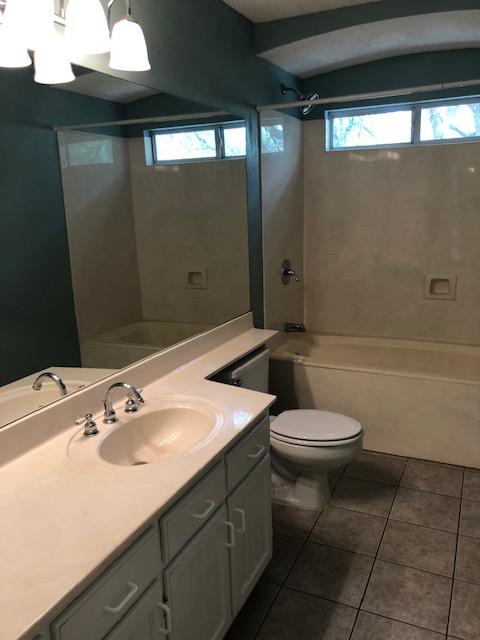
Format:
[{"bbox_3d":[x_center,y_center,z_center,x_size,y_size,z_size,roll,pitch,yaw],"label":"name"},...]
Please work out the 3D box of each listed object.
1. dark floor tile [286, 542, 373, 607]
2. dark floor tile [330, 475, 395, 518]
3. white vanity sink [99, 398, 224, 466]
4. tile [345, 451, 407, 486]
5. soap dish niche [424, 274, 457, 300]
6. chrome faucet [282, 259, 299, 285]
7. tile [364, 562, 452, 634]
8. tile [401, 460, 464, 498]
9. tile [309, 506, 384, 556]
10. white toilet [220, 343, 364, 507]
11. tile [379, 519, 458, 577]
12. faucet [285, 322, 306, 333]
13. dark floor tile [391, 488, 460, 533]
[{"bbox_3d":[0.370,1.038,2.128,0.303,0.010,0.303,4,14,25],"label":"dark floor tile"},{"bbox_3d":[0.637,0.913,2.674,0.305,0.012,0.305,4,14,25],"label":"dark floor tile"},{"bbox_3d":[-0.265,0.447,1.738,0.345,0.150,0.465,4,14,25],"label":"white vanity sink"},{"bbox_3d":[0.771,0.843,2.948,0.303,0.010,0.310,4,14,25],"label":"tile"},{"bbox_3d":[1.345,-0.221,3.471,0.200,0.162,0.070,4,14,25],"label":"soap dish niche"},{"bbox_3d":[0.358,-0.319,3.478,0.100,0.172,0.165,4,14,25],"label":"chrome faucet"},{"bbox_3d":[0.647,1.057,1.997,0.303,0.010,0.303,4,14,25],"label":"tile"},{"bbox_3d":[1.048,0.862,2.817,0.303,0.010,0.310,4,14,25],"label":"tile"},{"bbox_3d":[0.505,0.979,2.405,0.305,0.012,0.305,4,14,25],"label":"tile"},{"bbox_3d":[0.257,0.563,2.652,0.747,0.710,0.440,4,14,25],"label":"white toilet"},{"bbox_3d":[0.779,0.993,2.267,0.303,0.010,0.303,4,14,25],"label":"tile"},{"bbox_3d":[0.393,0.058,3.617,0.138,0.060,0.055,4,14,25],"label":"faucet"},{"bbox_3d":[0.914,0.932,2.543,0.305,0.012,0.305,4,14,25],"label":"dark floor tile"}]

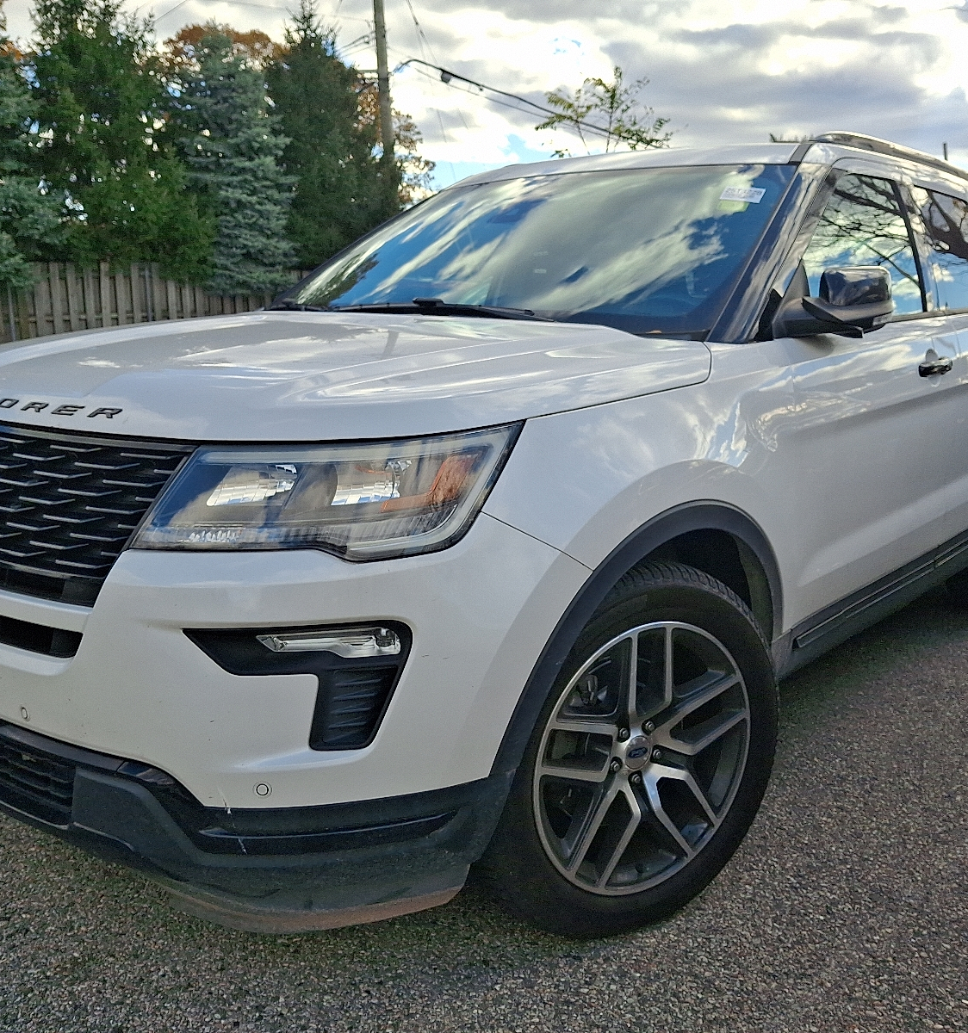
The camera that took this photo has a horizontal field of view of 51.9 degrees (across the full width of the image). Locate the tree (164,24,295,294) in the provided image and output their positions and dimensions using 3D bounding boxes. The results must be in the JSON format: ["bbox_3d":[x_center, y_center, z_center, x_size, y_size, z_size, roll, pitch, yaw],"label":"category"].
[{"bbox_3d":[-5.376,-6.729,20.751,2.900,6.640,2.900,-3,11,-14],"label":"tree"}]

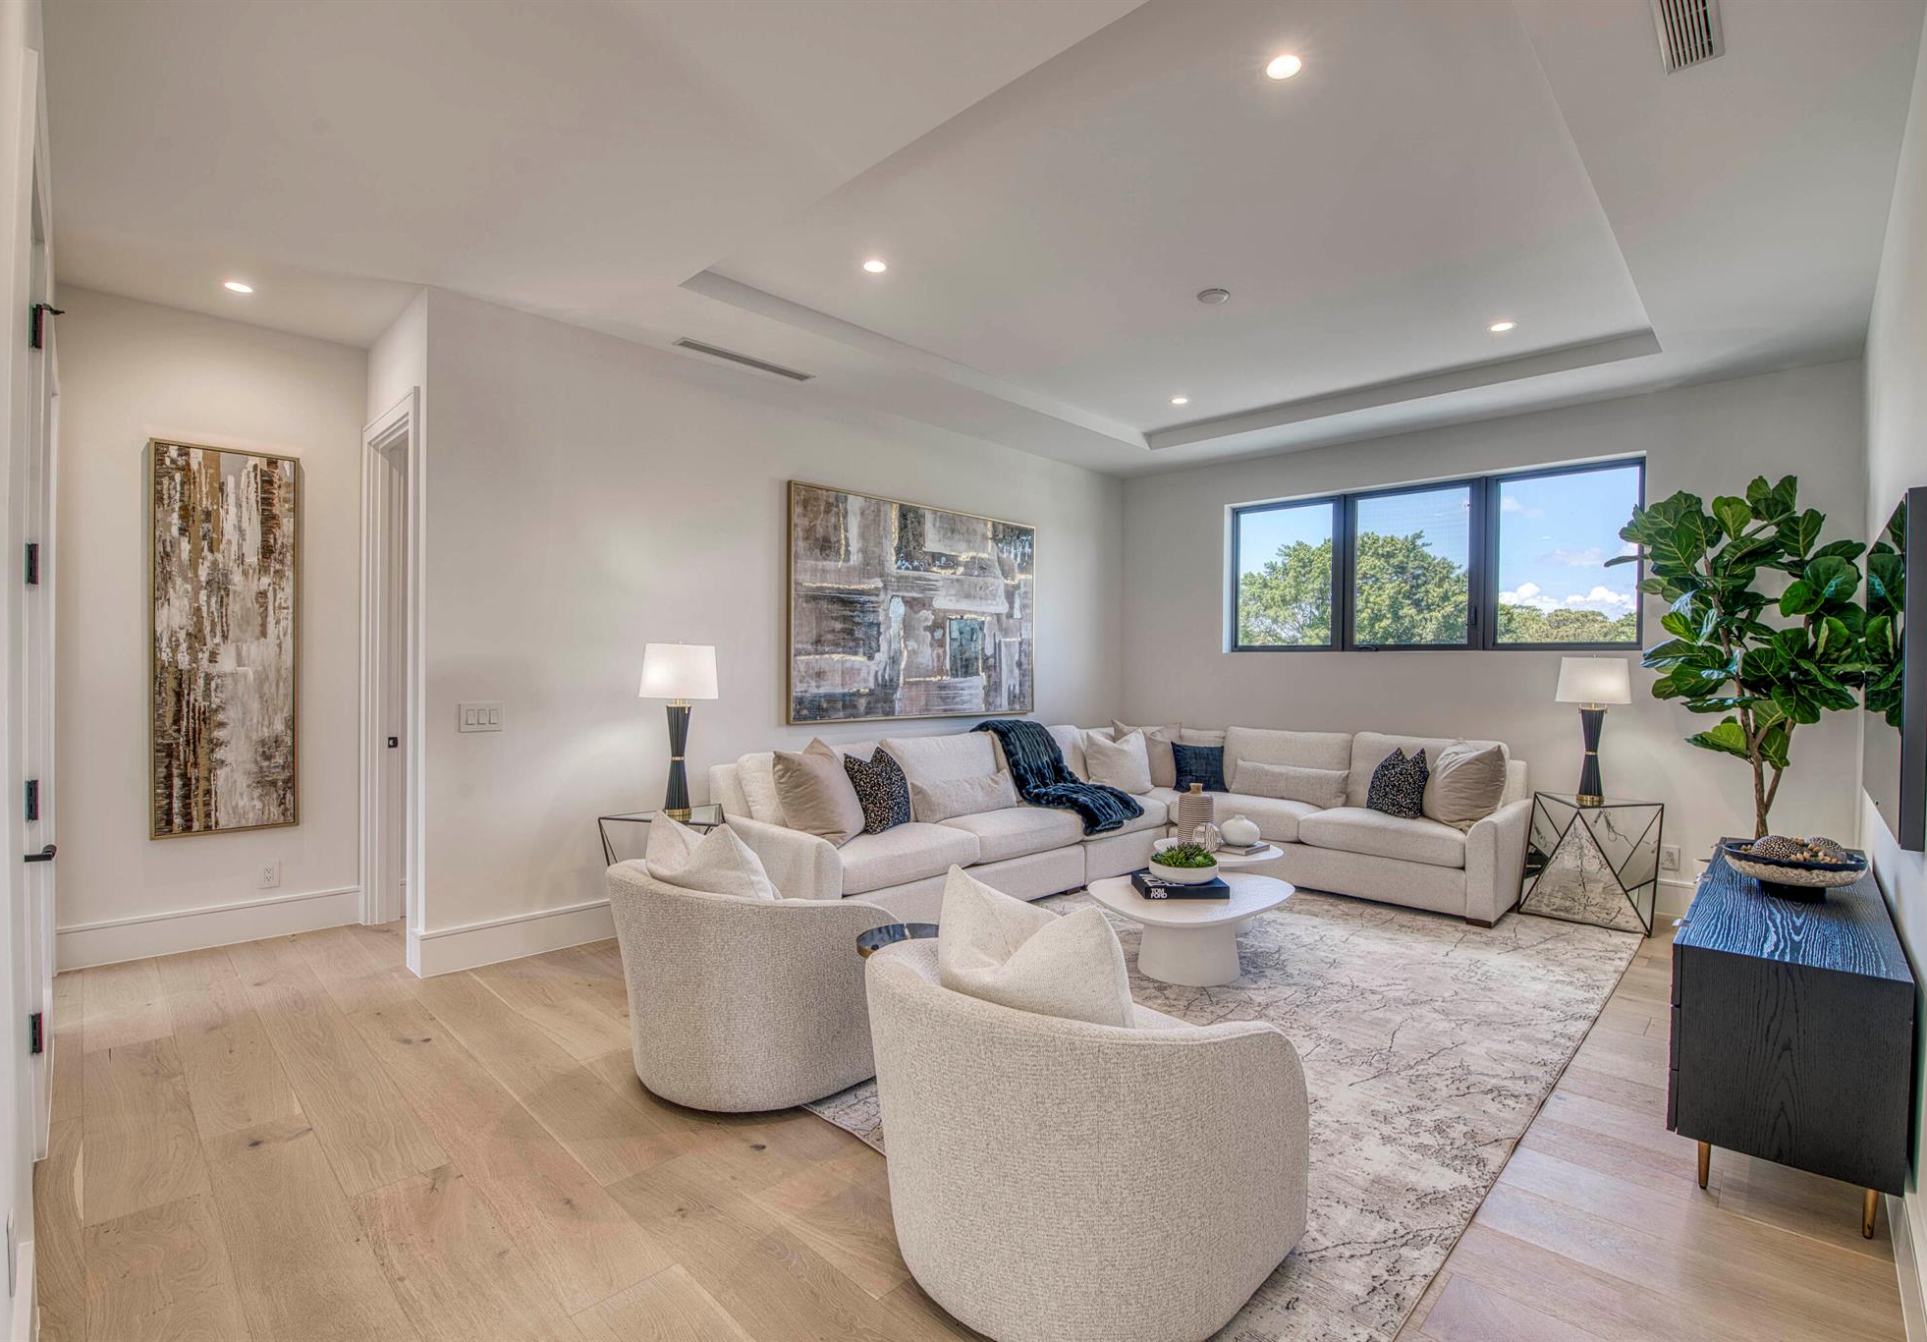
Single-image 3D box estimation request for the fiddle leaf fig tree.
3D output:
[{"bbox_3d":[3.583,0.212,3.947,0.894,2.270,0.840,1,1,45],"label":"fiddle leaf fig tree"}]

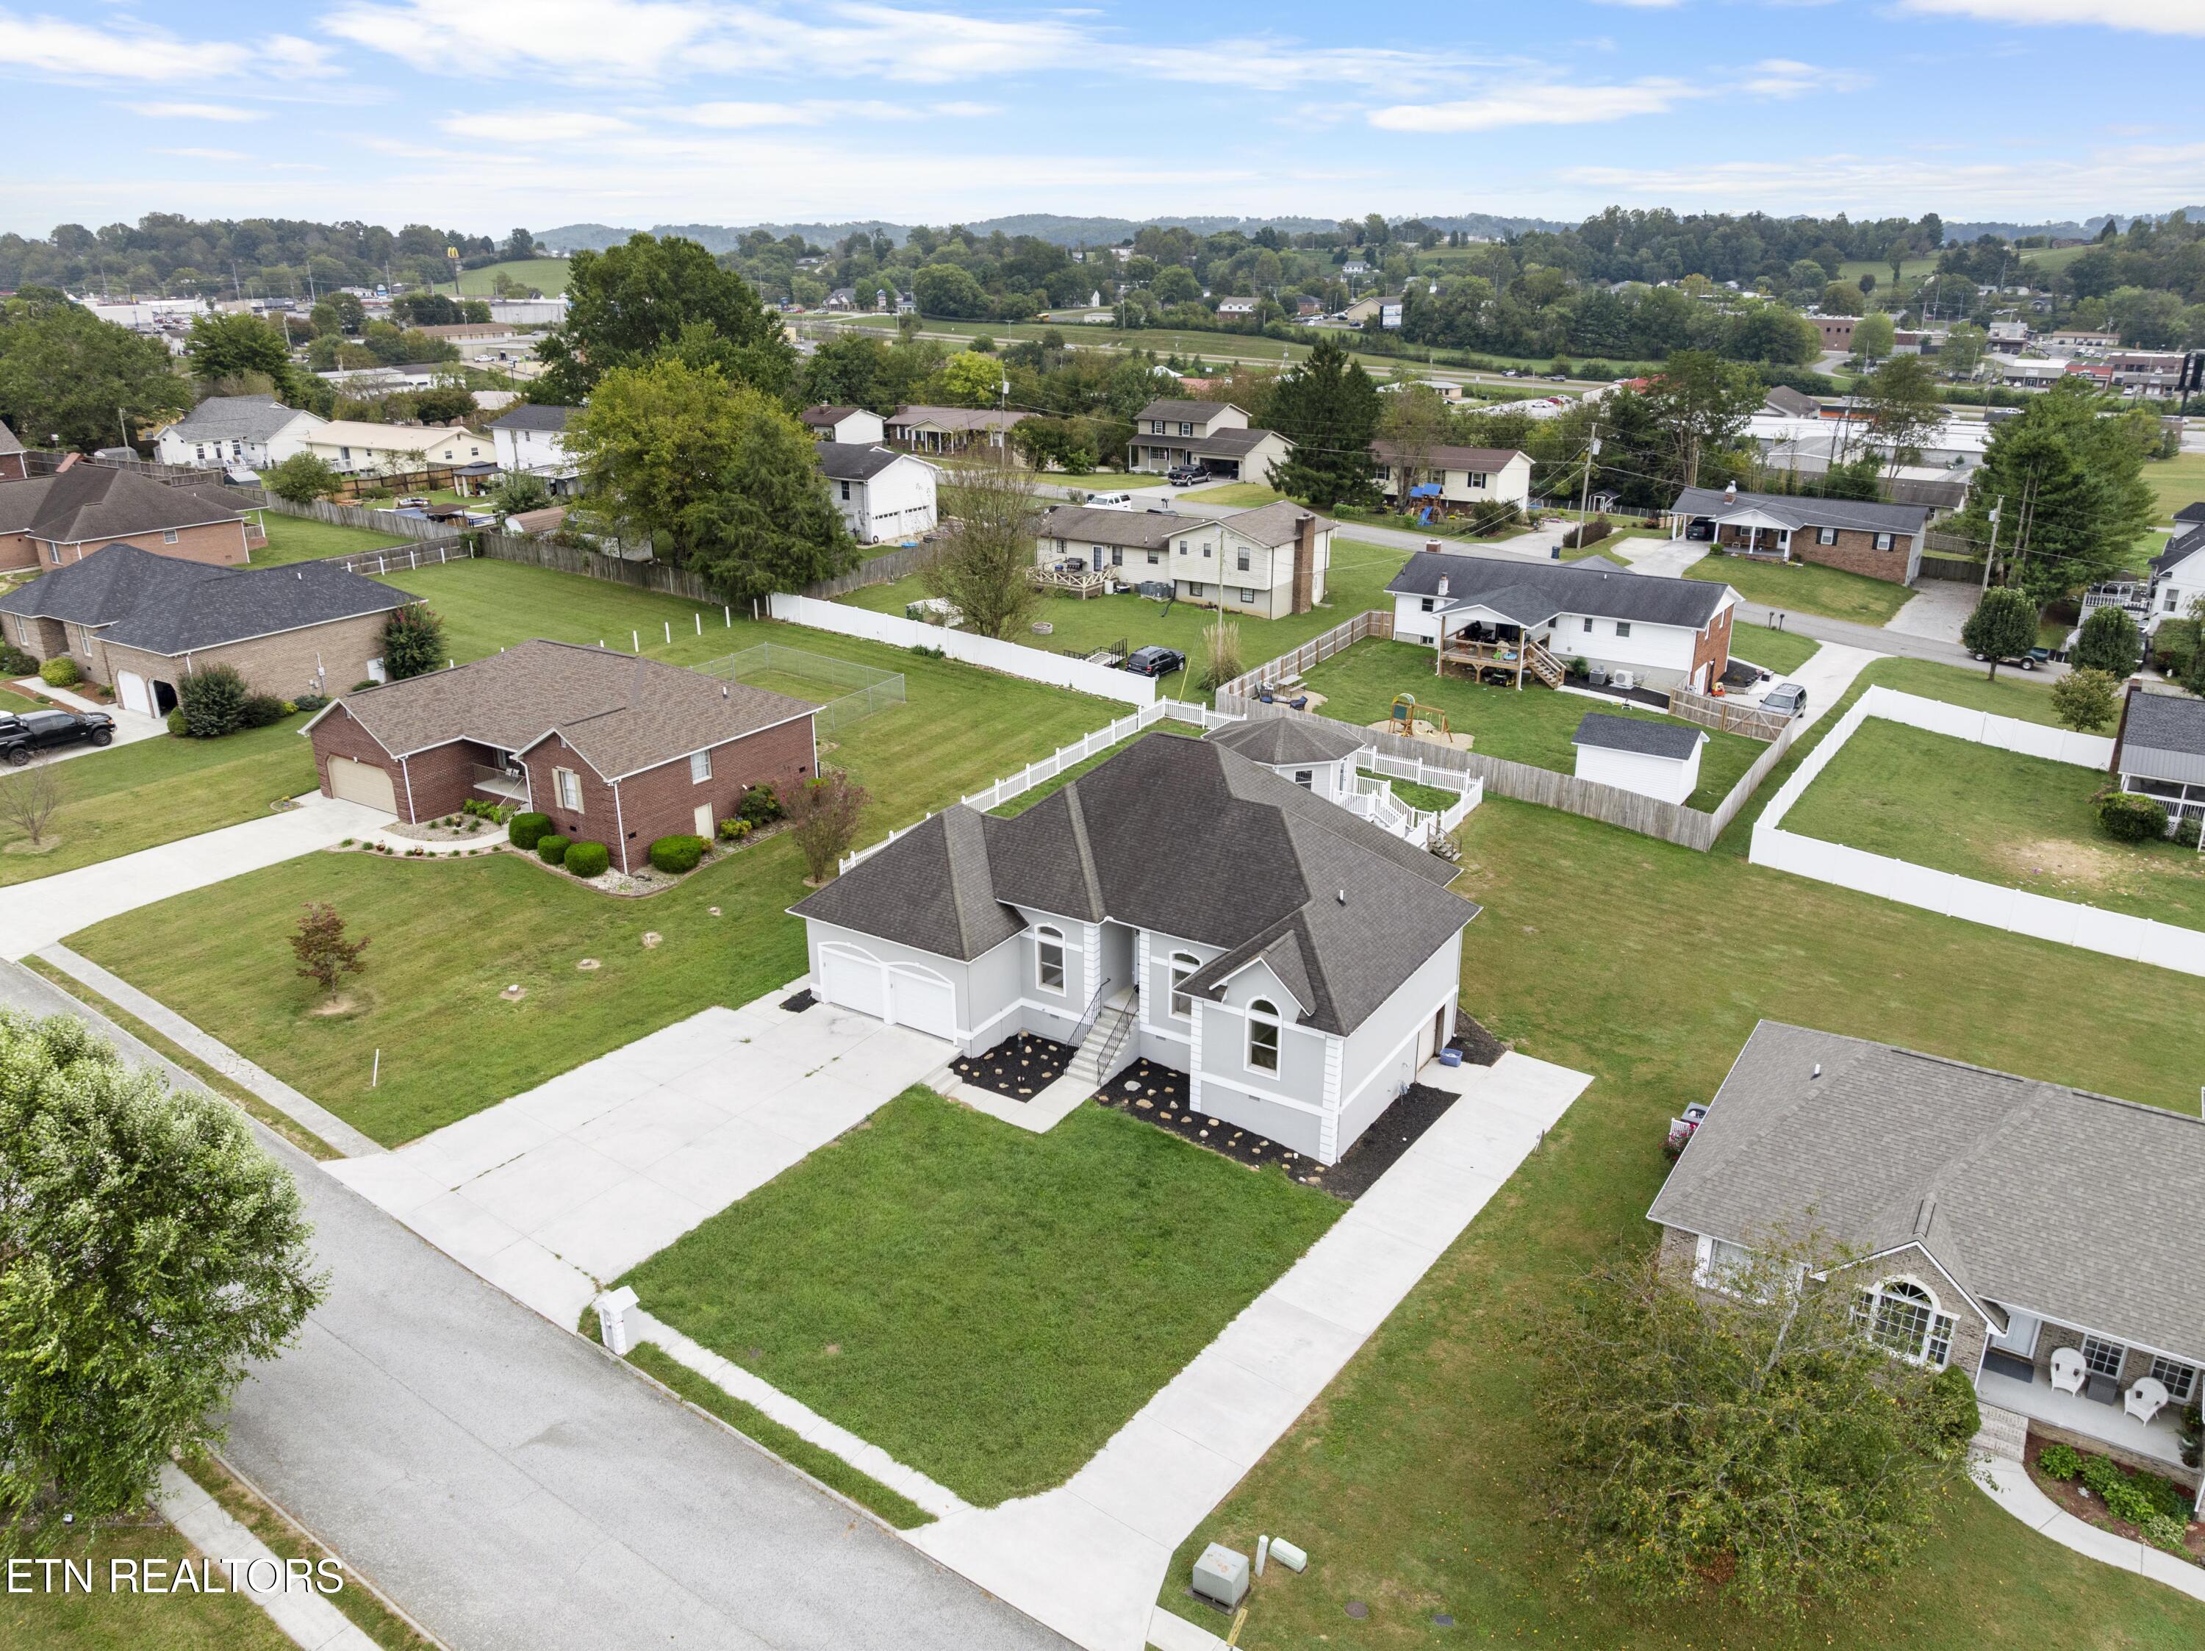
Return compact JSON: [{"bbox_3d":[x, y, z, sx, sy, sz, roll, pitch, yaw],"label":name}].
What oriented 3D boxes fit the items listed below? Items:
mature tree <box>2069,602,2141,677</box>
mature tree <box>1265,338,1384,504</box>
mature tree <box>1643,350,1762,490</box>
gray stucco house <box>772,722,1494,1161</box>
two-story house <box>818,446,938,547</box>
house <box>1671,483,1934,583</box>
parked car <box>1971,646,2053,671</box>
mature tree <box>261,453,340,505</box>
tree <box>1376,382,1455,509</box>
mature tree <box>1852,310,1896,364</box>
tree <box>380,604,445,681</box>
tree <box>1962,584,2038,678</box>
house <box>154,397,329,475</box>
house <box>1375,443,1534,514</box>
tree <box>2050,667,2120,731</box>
[{"bbox_3d":[64.016,-11.092,97.307,4.600,6.030,4.600,13,24,32],"label":"mature tree"},{"bbox_3d":[21.962,-38.959,148.148,11.000,16.600,11.000,-1,20,0],"label":"mature tree"},{"bbox_3d":[65.401,-43.283,167.222,12.113,16.231,12.113,7,21,20],"label":"mature tree"},{"bbox_3d":[2.029,2.289,56.920,21.438,10.566,17.069,12,23,31],"label":"gray stucco house"},{"bbox_3d":[-21.726,-28.933,131.766,13.200,6.590,9.500,13,24,33],"label":"two-story house"},{"bbox_3d":[62.128,-26.296,137.137,20.900,6.200,10.200,16,26,37],"label":"house"},{"bbox_3d":[61.089,-11.569,102.380,1.780,1.680,4.850,-15,25,-35],"label":"parked car"},{"bbox_3d":[-68.769,-29.315,130.848,6.400,5.600,6.400,-1,20,0],"label":"mature tree"},{"bbox_3d":[29.104,-35.535,144.404,7.400,12.170,7.400,3,21,11],"label":"tree"},{"bbox_3d":[215.623,-136.492,426.993,11.800,13.770,11.800,9,22,24],"label":"mature tree"},{"bbox_3d":[-38.276,-10.159,84.917,3.214,4.346,3.214,-9,22,-23],"label":"tree"},{"bbox_3d":[56.307,-11.963,95.518,4.500,6.000,4.500,-1,20,0],"label":"tree"},{"bbox_3d":[-95.819,-44.638,172.733,15.400,7.400,16.700,12,23,31],"label":"house"},{"bbox_3d":[33.927,-34.650,153.466,15.800,6.390,9.800,13,24,33],"label":"house"},{"bbox_3d":[57.927,-7.206,90.000,4.100,4.130,4.100,13,24,31],"label":"tree"}]

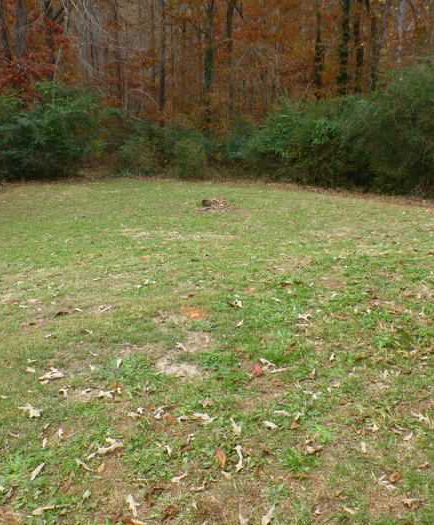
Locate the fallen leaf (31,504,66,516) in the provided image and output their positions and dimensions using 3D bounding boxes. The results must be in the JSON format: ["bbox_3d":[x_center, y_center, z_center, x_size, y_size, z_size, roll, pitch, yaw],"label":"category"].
[{"bbox_3d":[-0.704,1.042,2.041,0.135,0.020,0.038,-5,14,-19],"label":"fallen leaf"}]

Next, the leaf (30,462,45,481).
[{"bbox_3d":[-0.813,0.953,2.211,0.030,0.015,0.115,4,15,14],"label":"leaf"}]

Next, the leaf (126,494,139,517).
[{"bbox_3d":[-0.351,1.005,2.007,0.055,0.020,0.130,-6,16,-22],"label":"leaf"}]

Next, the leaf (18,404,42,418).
[{"bbox_3d":[-1.034,0.822,2.682,0.188,0.025,0.075,9,17,29],"label":"leaf"}]

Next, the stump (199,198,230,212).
[{"bbox_3d":[-0.049,-1.169,9.773,0.573,0.200,0.420,0,15,0],"label":"stump"}]

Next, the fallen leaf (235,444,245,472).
[{"bbox_3d":[0.116,0.960,2.382,0.050,0.022,0.183,1,14,3],"label":"fallen leaf"}]

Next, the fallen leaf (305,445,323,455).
[{"bbox_3d":[0.474,0.908,2.358,0.087,0.025,0.043,0,15,0],"label":"fallen leaf"}]

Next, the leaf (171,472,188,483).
[{"bbox_3d":[-0.166,0.960,2.173,0.088,0.020,0.035,-13,20,-40],"label":"leaf"}]

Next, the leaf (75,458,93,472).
[{"bbox_3d":[-0.636,0.973,2.328,0.088,0.020,0.034,9,16,34],"label":"leaf"}]

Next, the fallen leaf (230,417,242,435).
[{"bbox_3d":[0.101,0.893,2.662,0.036,0.020,0.121,-4,14,-17],"label":"fallen leaf"}]

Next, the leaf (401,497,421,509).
[{"bbox_3d":[0.835,1.031,2.085,0.070,0.022,0.040,1,14,4],"label":"leaf"}]

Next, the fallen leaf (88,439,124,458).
[{"bbox_3d":[-0.563,0.939,2.454,0.161,0.028,0.066,-7,15,-28],"label":"fallen leaf"}]

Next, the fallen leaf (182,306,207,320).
[{"bbox_3d":[-0.192,0.433,4.140,0.222,0.020,0.279,0,15,0],"label":"fallen leaf"}]

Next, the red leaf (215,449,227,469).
[{"bbox_3d":[0.015,0.927,2.296,0.045,0.020,0.147,-4,16,-15],"label":"red leaf"}]

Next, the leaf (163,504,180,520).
[{"bbox_3d":[-0.184,1.011,1.964,0.065,0.030,0.053,0,15,0],"label":"leaf"}]

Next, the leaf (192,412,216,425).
[{"bbox_3d":[-0.075,0.876,2.728,0.123,0.022,0.071,2,14,9],"label":"leaf"}]

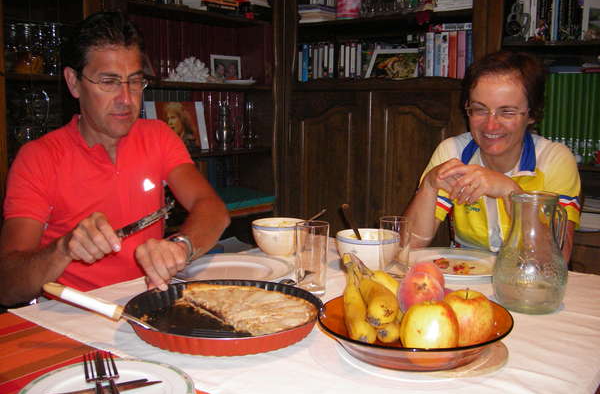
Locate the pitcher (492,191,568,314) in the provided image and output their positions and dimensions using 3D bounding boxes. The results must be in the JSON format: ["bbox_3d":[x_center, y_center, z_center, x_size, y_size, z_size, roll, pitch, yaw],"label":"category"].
[{"bbox_3d":[0.387,0.089,1.000,0.136,0.187,0.123,-3,8,-24],"label":"pitcher"}]

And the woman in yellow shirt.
[{"bbox_3d":[0.455,0.257,1.435,0.480,1.200,0.630,4,9,30],"label":"woman in yellow shirt"}]

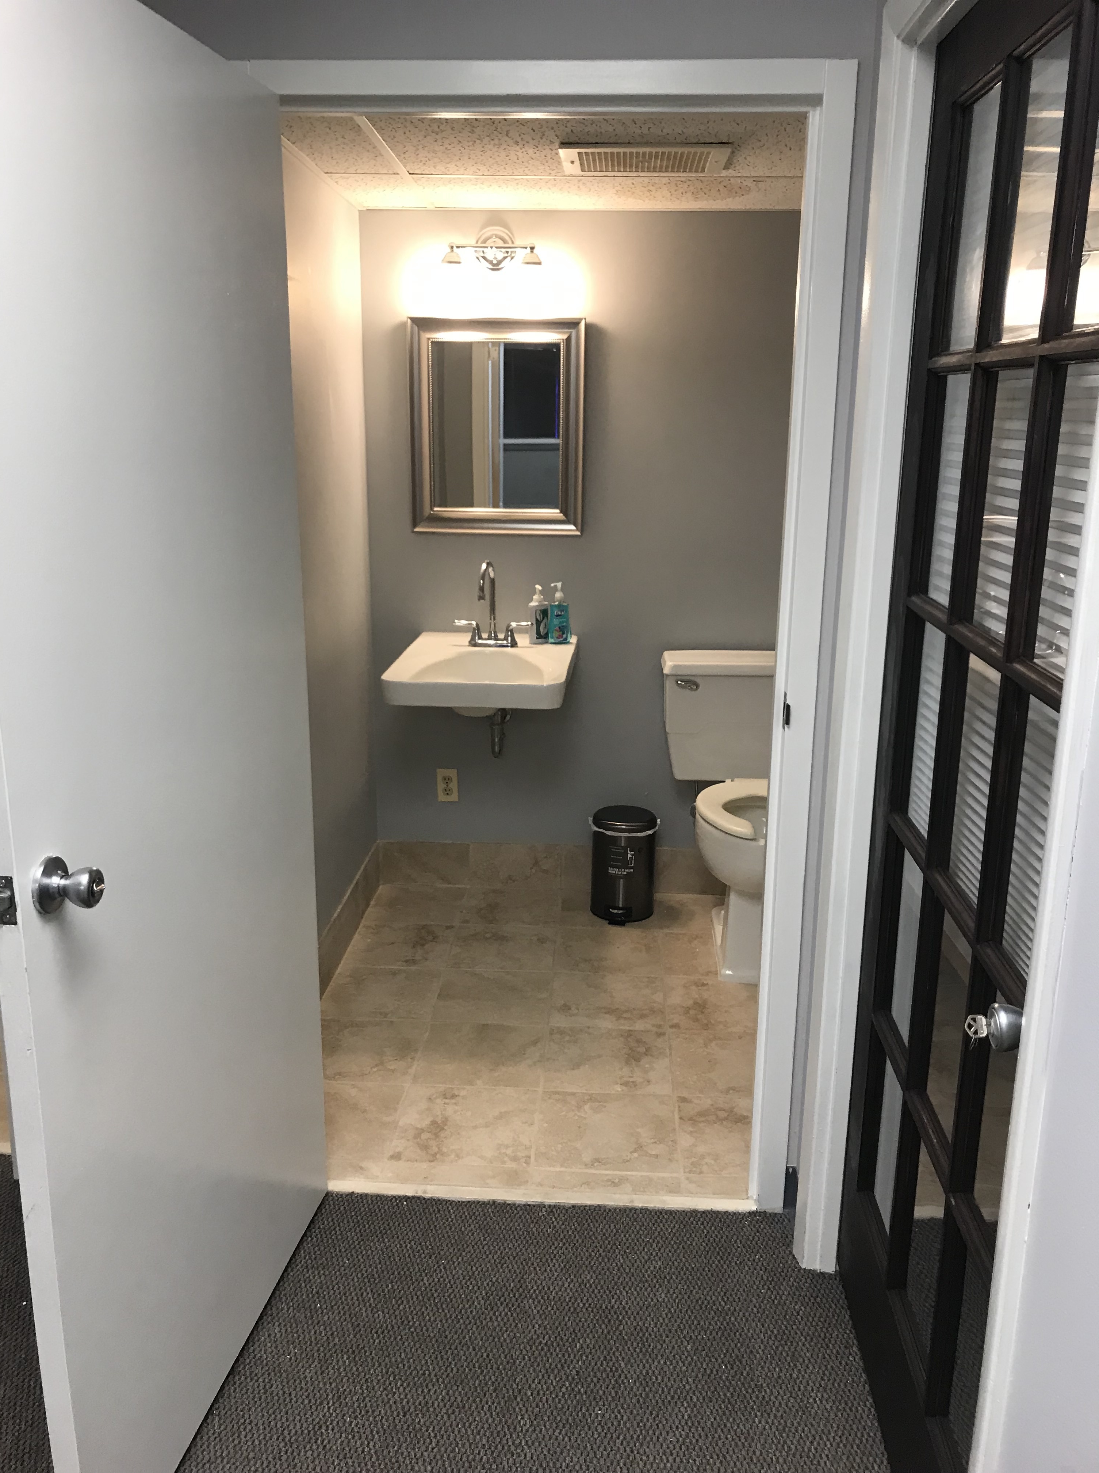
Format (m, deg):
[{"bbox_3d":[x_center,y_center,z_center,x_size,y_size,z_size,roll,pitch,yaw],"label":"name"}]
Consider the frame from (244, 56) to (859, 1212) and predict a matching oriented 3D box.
[{"bbox_3d":[-0.028,-0.080,2.204,1.014,2.075,0.130,1,15,3],"label":"frame"}]

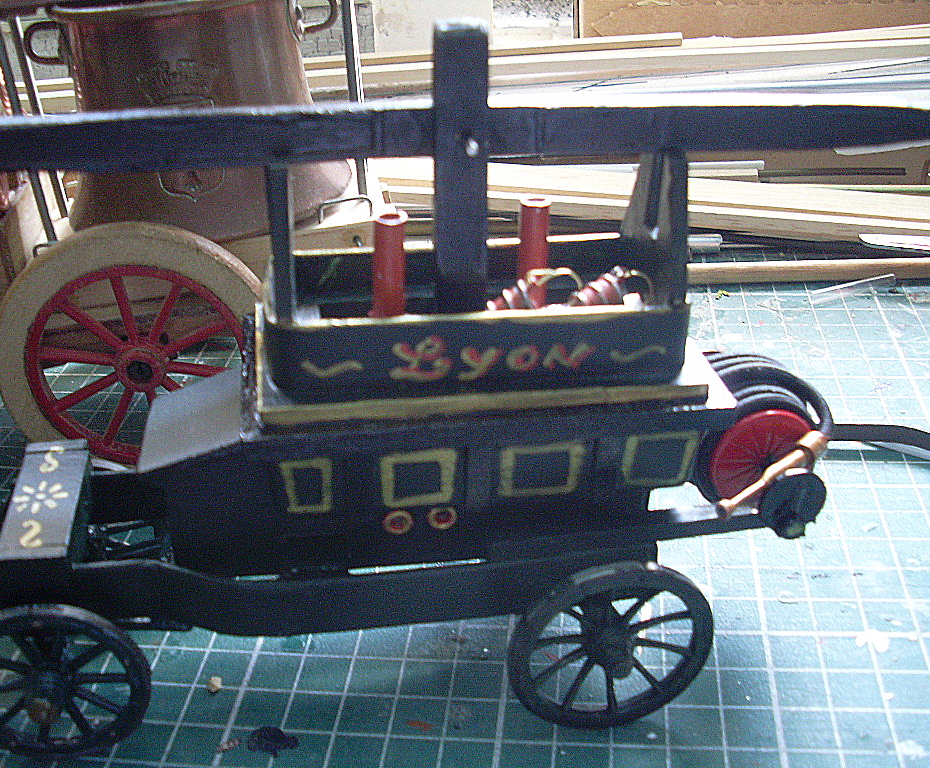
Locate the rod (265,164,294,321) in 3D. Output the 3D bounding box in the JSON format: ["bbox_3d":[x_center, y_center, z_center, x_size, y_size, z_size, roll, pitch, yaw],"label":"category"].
[{"bbox_3d":[-0.025,-0.019,0.155,0.003,0.021,0.003,-4,18,-9],"label":"rod"}]

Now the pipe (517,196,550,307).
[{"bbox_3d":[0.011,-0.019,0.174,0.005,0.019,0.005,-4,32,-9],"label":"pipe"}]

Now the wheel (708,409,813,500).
[{"bbox_3d":[0.050,0.012,0.188,0.019,0.019,0.002,-4,32,-9],"label":"wheel"}]

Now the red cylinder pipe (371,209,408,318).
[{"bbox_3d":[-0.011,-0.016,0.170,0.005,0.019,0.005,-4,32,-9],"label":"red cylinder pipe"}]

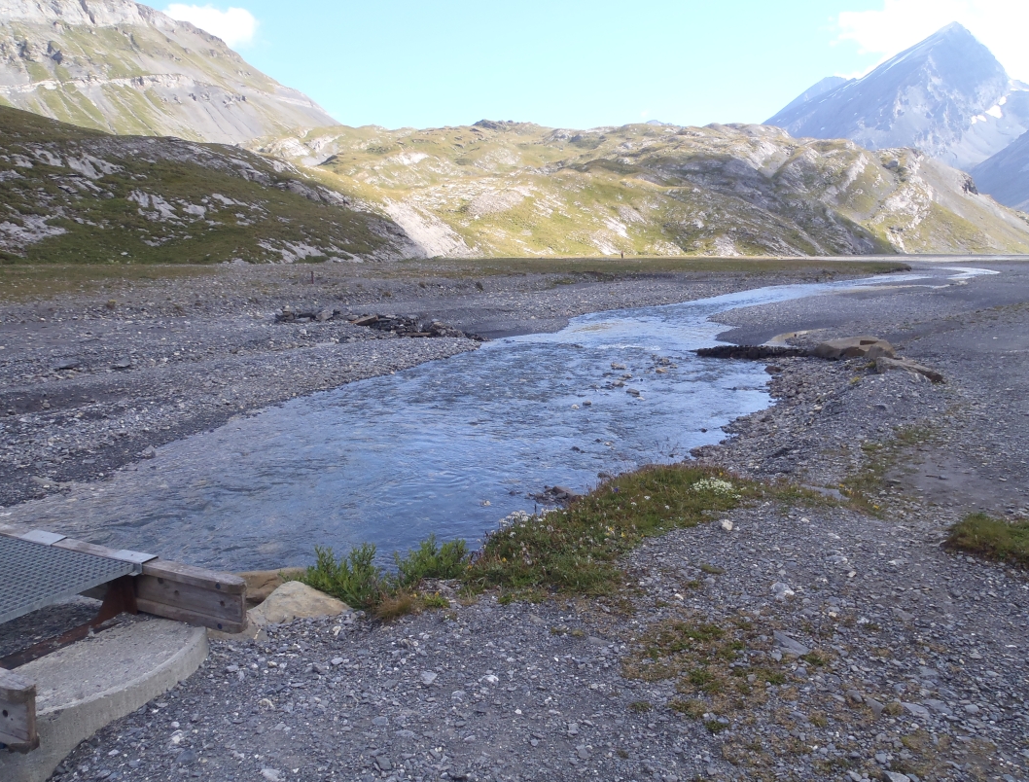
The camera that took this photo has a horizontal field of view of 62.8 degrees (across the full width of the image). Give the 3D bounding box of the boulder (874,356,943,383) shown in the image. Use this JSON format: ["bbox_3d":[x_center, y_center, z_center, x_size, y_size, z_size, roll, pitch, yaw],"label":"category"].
[{"bbox_3d":[5.472,-0.290,11.700,0.850,0.280,0.600,4,10,25],"label":"boulder"}]

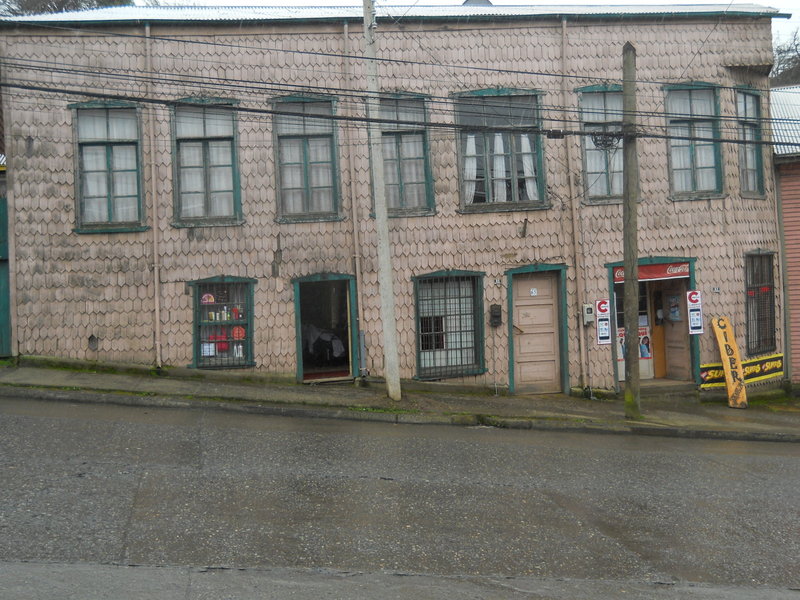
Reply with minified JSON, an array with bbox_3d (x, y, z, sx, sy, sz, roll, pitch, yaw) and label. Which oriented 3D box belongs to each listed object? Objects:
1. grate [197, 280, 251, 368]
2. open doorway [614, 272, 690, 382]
[{"bbox_3d":[-3.218,0.456,15.625,0.937,1.549,0.060,-3,-1,-10],"label":"grate"},{"bbox_3d":[4.954,0.549,16.759,1.464,2.036,0.250,-3,-1,-10],"label":"open doorway"}]

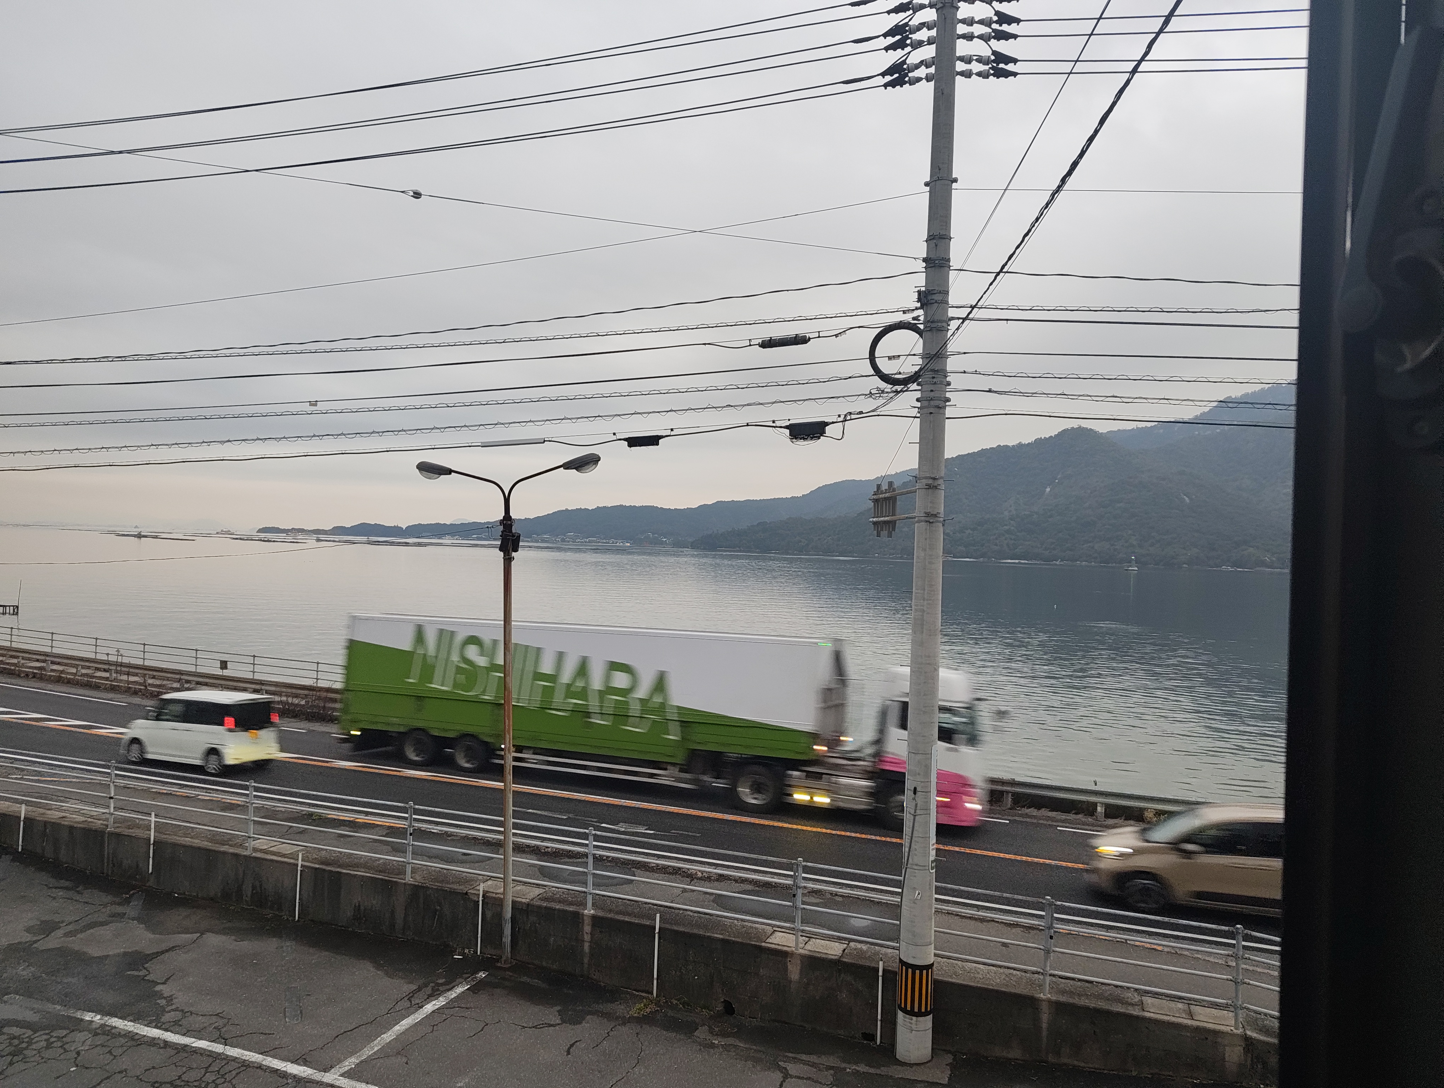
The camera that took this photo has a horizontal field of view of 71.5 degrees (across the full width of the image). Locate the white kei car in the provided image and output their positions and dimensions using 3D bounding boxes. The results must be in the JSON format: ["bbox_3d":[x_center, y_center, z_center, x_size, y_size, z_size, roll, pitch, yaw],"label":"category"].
[{"bbox_3d":[-12.976,4.553,24.999,3.400,1.770,1.475,1,0,22],"label":"white kei car"}]

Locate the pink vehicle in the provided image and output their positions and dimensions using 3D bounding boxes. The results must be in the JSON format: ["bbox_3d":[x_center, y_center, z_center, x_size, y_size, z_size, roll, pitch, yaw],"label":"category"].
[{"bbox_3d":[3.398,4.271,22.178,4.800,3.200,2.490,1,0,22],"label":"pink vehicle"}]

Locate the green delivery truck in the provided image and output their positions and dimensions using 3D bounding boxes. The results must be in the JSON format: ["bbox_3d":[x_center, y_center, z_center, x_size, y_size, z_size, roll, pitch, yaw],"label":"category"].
[{"bbox_3d":[-3.383,3.820,24.906,12.921,3.760,2.490,1,0,22],"label":"green delivery truck"}]

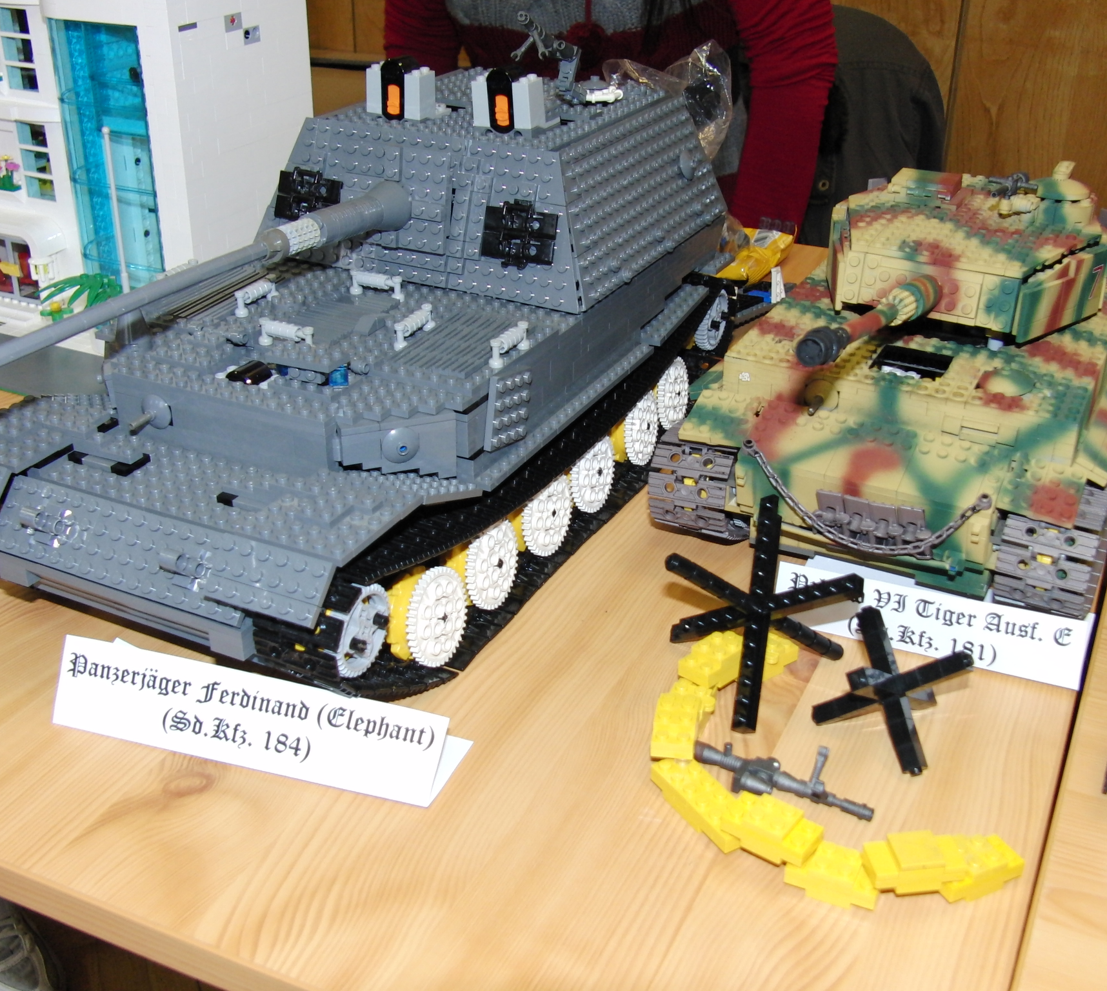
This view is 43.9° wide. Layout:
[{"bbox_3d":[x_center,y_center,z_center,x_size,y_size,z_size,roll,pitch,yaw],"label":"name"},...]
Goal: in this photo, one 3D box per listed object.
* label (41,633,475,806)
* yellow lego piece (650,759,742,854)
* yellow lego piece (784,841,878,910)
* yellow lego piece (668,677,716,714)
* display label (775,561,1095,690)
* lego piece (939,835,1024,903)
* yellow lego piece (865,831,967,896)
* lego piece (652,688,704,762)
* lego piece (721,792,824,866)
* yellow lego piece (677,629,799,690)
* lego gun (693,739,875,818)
[{"bbox_3d":[-0.120,0.083,0.552,0.166,0.032,0.041,9,30,15],"label":"label"},{"bbox_3d":[0.057,0.115,0.516,0.016,0.011,0.048,-16,33,-27],"label":"yellow lego piece"},{"bbox_3d":[0.099,0.133,0.482,0.032,0.014,0.016,13,32,22],"label":"yellow lego piece"},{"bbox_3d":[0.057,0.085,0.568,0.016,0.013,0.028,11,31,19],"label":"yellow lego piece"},{"bbox_3d":[0.170,0.048,0.617,0.135,0.030,0.039,12,31,20],"label":"display label"},{"bbox_3d":[0.149,0.131,0.486,0.032,0.014,0.016,-13,32,-23],"label":"lego piece"},{"bbox_3d":[0.126,0.128,0.480,0.032,0.013,0.016,-3,29,-6],"label":"yellow lego piece"},{"bbox_3d":[0.049,0.090,0.544,0.016,0.015,0.032,5,30,9],"label":"lego piece"},{"bbox_3d":[0.078,0.119,0.492,0.032,0.015,0.016,20,35,31],"label":"lego piece"},{"bbox_3d":[0.079,0.069,0.589,0.054,0.021,0.020,-21,35,-33],"label":"yellow lego piece"},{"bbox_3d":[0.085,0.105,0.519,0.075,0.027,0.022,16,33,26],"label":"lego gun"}]

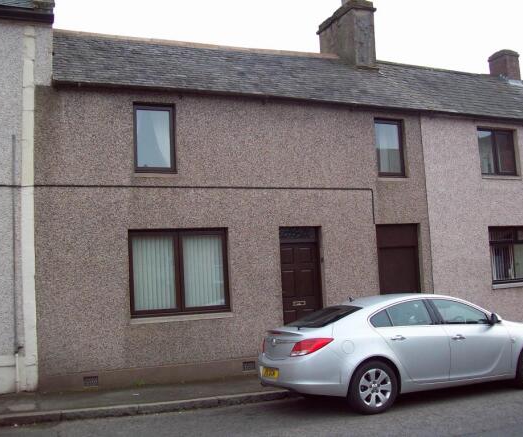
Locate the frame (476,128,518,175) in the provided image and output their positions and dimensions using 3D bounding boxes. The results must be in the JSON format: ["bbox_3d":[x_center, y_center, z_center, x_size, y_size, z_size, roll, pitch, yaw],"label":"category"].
[{"bbox_3d":[5.002,-1.399,12.929,1.083,1.021,0.100,0,-6,-24],"label":"frame"}]

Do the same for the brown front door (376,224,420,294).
[{"bbox_3d":[2.632,1.406,11.560,0.998,2.584,0.090,0,-6,-24],"label":"brown front door"}]

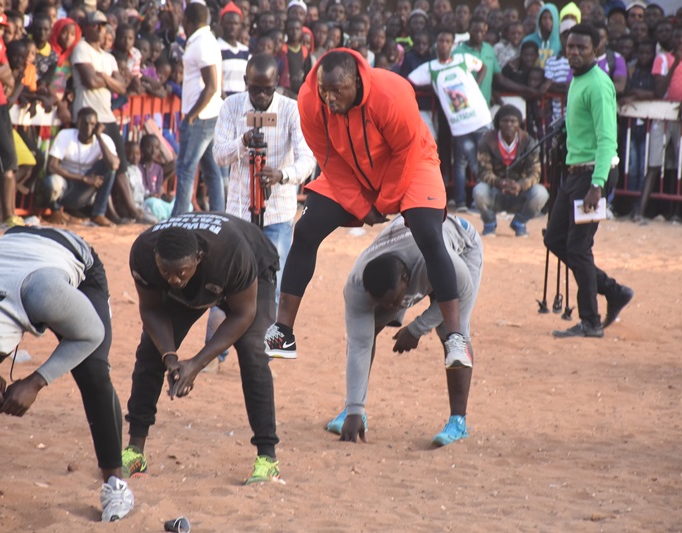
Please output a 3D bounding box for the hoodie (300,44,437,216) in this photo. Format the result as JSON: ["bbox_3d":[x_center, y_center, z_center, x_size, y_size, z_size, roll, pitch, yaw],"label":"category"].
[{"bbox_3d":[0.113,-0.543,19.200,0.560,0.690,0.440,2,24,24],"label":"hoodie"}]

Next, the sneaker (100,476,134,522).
[{"bbox_3d":[-0.844,0.880,17.580,0.120,0.145,0.290,0,12,7],"label":"sneaker"}]

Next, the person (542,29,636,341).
[{"bbox_3d":[1.379,-0.480,26.000,0.520,1.740,0.480,-2,4,-22],"label":"person"}]

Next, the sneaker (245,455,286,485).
[{"bbox_3d":[-0.309,0.810,18.820,0.115,0.120,0.290,1,4,17],"label":"sneaker"}]

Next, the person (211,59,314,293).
[{"bbox_3d":[-0.407,-0.285,23.900,0.540,1.630,0.480,0,4,3],"label":"person"}]

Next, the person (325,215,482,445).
[{"bbox_3d":[0.266,0.267,20.500,0.640,0.980,0.680,2,5,33],"label":"person"}]

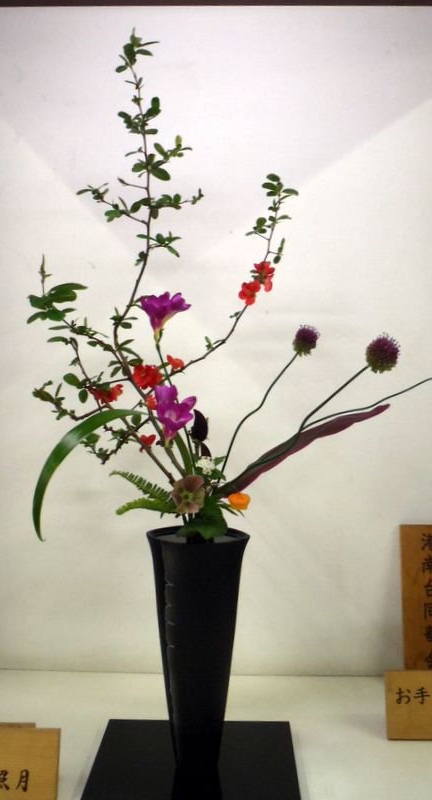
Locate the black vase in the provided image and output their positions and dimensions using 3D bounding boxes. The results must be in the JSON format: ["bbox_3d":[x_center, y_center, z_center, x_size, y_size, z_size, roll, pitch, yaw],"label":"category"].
[{"bbox_3d":[-0.022,0.310,0.798,0.126,0.286,0.121,0,1,2],"label":"black vase"}]

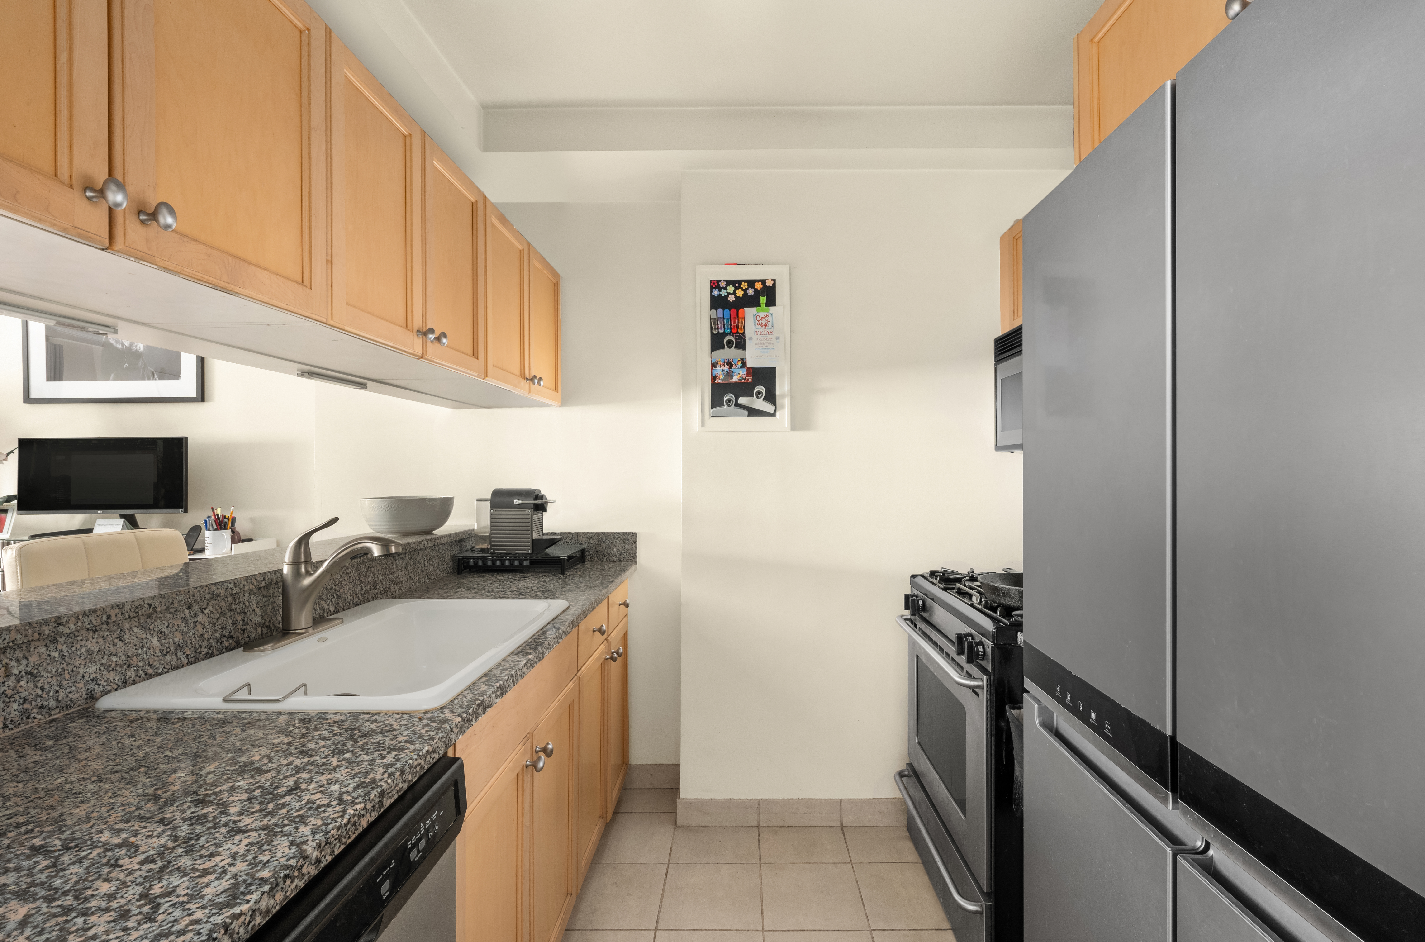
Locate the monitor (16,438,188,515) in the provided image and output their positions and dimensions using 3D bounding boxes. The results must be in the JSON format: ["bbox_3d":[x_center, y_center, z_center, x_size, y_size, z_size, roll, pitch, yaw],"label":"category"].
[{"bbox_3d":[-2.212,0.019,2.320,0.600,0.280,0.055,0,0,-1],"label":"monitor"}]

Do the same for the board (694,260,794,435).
[{"bbox_3d":[0.114,-0.451,2.330,0.340,0.610,0.030,0,0,0],"label":"board"}]

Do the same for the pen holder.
[{"bbox_3d":[-1.908,0.278,2.455,0.113,0.094,0.082,0,0,30],"label":"pen holder"}]

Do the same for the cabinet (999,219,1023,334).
[{"bbox_3d":[1.205,-0.685,1.955,0.330,0.363,0.760,0,0,2],"label":"cabinet"}]

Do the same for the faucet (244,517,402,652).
[{"bbox_3d":[-0.823,0.233,1.410,0.265,0.263,0.250,0,0,2],"label":"faucet"}]

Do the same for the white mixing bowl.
[{"bbox_3d":[-1.100,0.160,2.288,0.305,0.127,0.305,0,0,0],"label":"white mixing bowl"}]

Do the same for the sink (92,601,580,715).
[{"bbox_3d":[-0.697,0.459,1.397,0.559,0.190,0.835,0,0,2],"label":"sink"}]

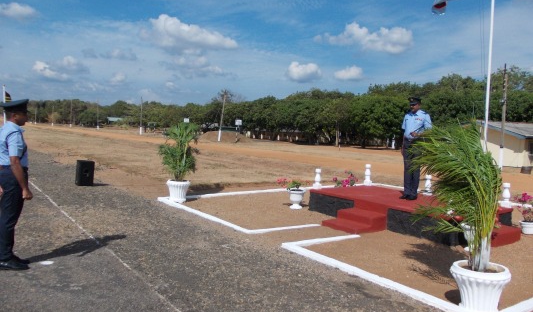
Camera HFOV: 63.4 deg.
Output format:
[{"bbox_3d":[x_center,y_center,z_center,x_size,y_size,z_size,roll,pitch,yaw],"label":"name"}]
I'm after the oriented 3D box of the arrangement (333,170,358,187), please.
[{"bbox_3d":[1.730,0.663,9.436,0.560,0.720,0.560,-1,4,-35],"label":"arrangement"}]

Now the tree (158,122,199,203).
[{"bbox_3d":[-1.824,0.127,9.095,0.850,1.660,0.850,-1,4,-35],"label":"tree"}]

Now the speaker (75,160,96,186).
[{"bbox_3d":[-4.780,0.450,11.387,0.360,0.650,0.420,3,2,-35],"label":"speaker"}]

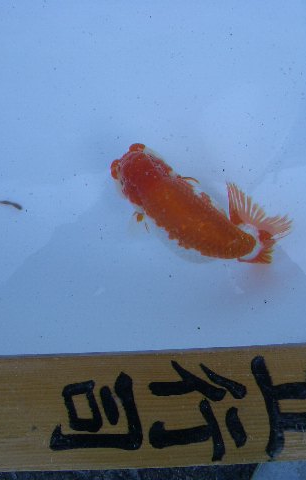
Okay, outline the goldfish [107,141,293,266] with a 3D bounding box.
[{"bbox_3d":[0.030,-0.022,0.475,0.136,0.055,0.065,32,84,2],"label":"goldfish"}]

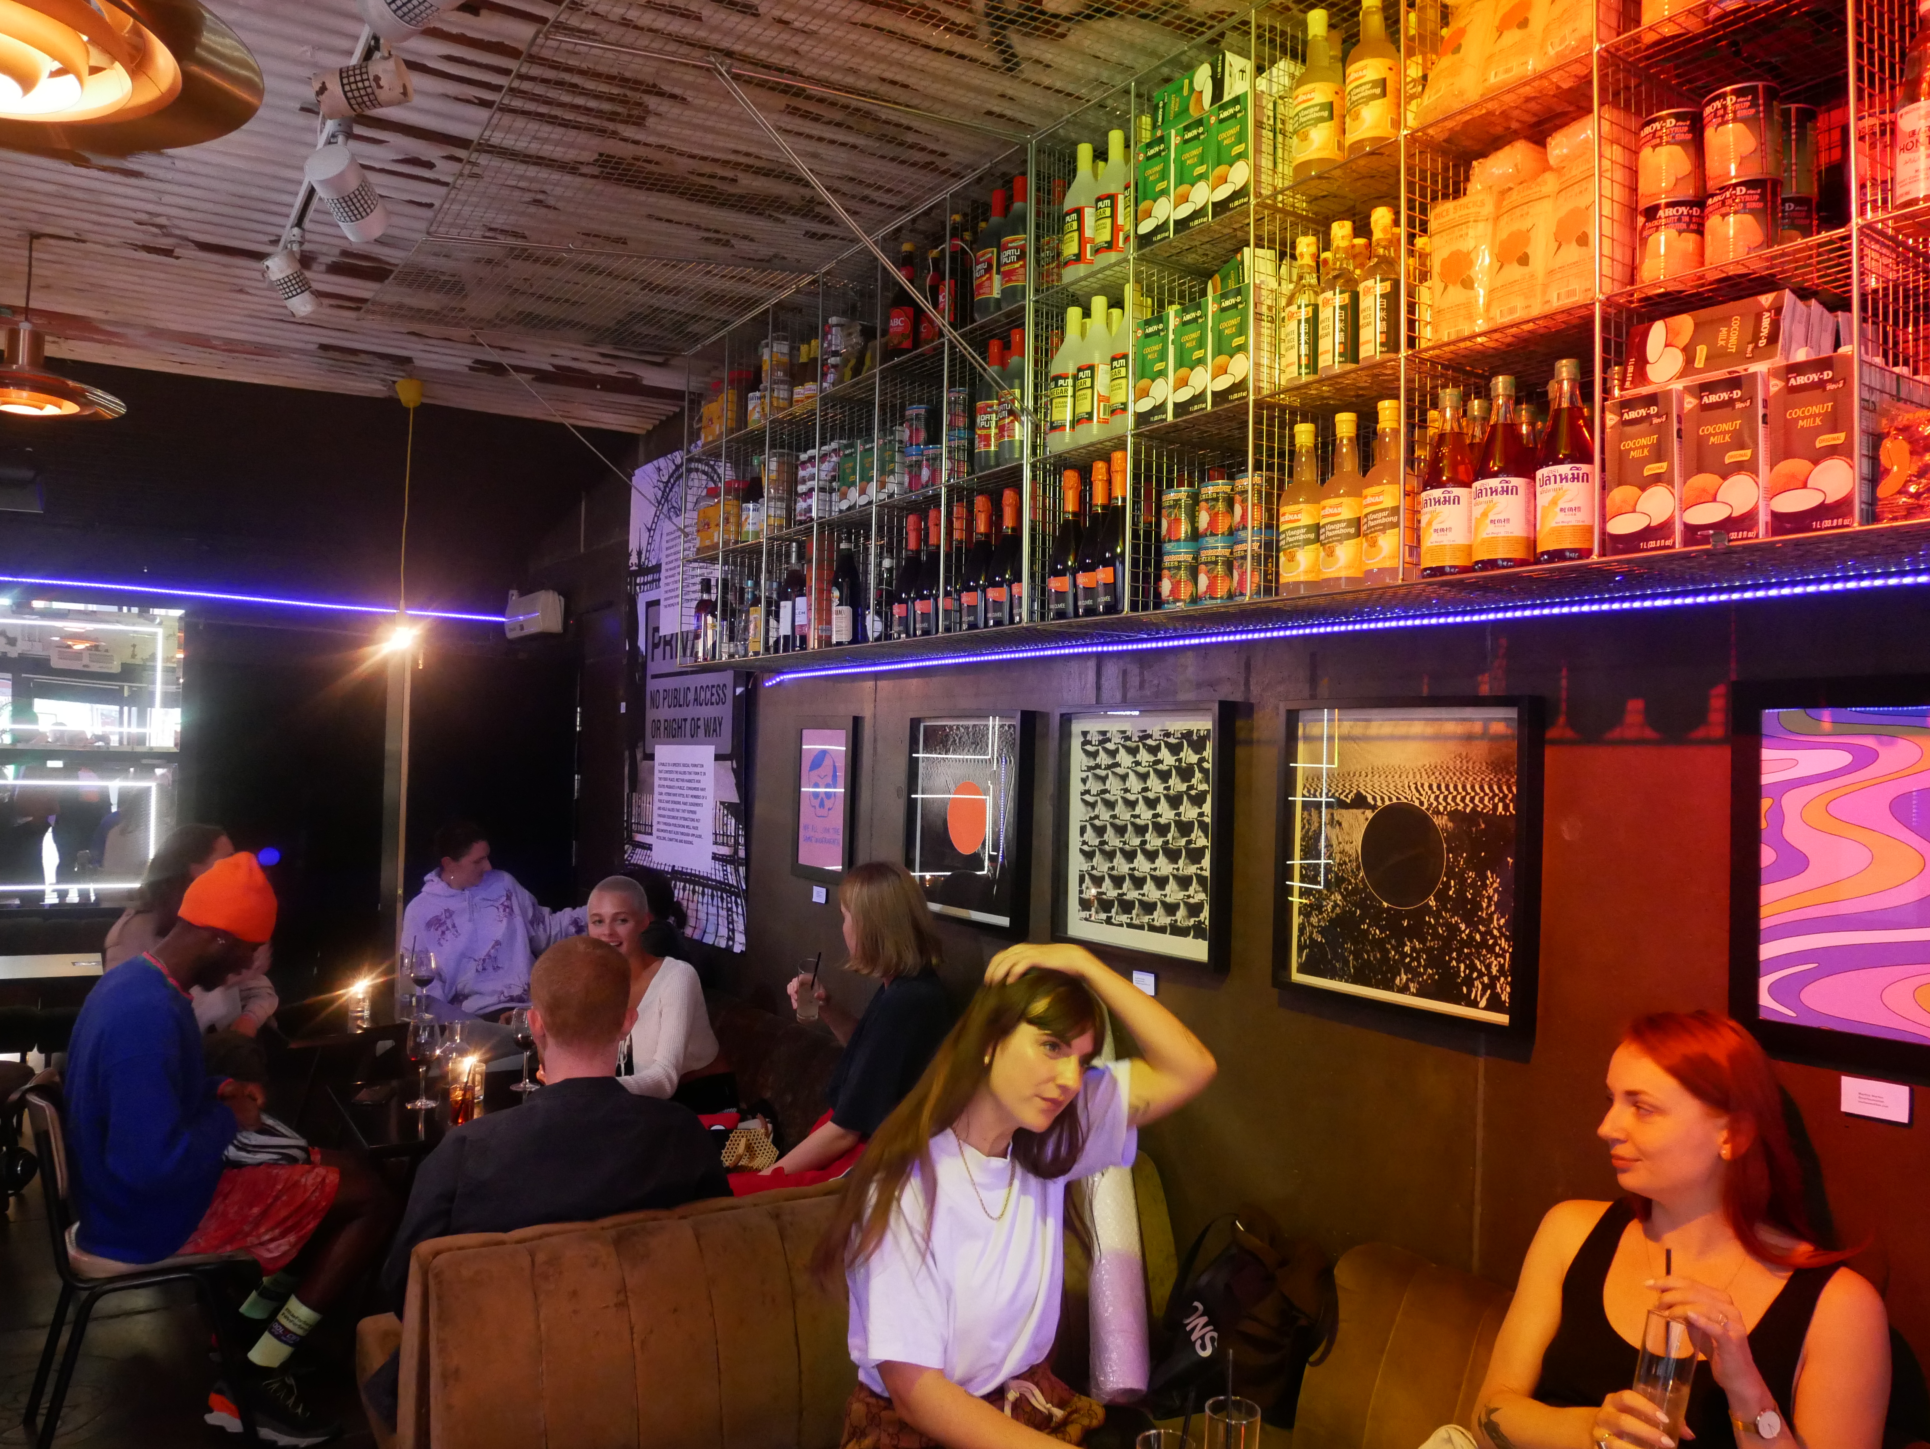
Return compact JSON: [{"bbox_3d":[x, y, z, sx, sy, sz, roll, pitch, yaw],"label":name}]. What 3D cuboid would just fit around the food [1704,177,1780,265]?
[{"bbox_3d":[0.977,-0.610,1.684,0.086,0.116,0.086,2,-2,-35],"label":"food"}]

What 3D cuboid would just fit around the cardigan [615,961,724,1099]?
[{"bbox_3d":[-0.817,0.784,3.480,0.320,0.370,0.400,2,-2,-44],"label":"cardigan"}]

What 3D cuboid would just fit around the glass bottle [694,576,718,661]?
[{"bbox_3d":[-0.806,-0.318,4.178,0.069,0.268,0.069,2,-2,-35],"label":"glass bottle"}]

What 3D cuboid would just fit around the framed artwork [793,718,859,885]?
[{"bbox_3d":[-0.425,0.225,4.101,0.030,0.502,0.367,2,-2,-34],"label":"framed artwork"}]

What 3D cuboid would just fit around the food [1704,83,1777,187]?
[{"bbox_3d":[0.966,-0.719,1.665,0.087,0.116,0.087,2,-2,-34],"label":"food"}]

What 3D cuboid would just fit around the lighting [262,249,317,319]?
[{"bbox_3d":[-1.627,-1.059,3.216,0.075,0.139,0.075,1,41,14],"label":"lighting"}]

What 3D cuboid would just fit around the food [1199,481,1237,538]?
[{"bbox_3d":[0.450,-0.370,2.380,0.071,0.110,0.071,1,-1,0],"label":"food"}]

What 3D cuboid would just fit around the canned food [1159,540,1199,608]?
[{"bbox_3d":[0.403,-0.258,2.428,0.087,0.112,0.087,2,-2,-34],"label":"canned food"}]

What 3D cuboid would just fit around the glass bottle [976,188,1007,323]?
[{"bbox_3d":[0.066,-1.022,2.944,0.085,0.306,0.085,1,-1,0],"label":"glass bottle"}]

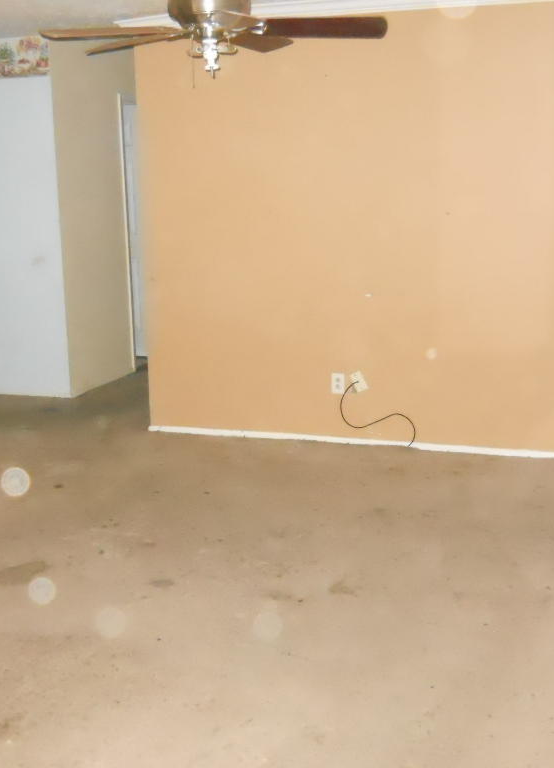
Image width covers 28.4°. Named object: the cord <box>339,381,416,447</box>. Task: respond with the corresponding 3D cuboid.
[{"bbox_3d":[0.562,0.172,6.182,0.433,0.364,0.050,3,12,19],"label":"cord"}]

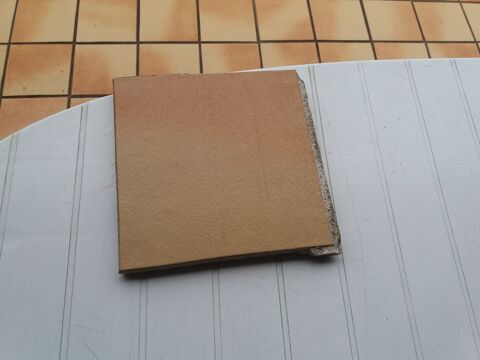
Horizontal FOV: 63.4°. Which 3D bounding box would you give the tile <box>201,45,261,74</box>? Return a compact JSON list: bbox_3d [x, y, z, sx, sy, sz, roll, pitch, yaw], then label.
[{"bbox_3d":[-0.027,-0.385,1.338,0.200,0.010,0.200,-3,68,-6],"label":"tile"}]

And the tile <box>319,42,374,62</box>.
[{"bbox_3d":[0.390,-0.403,1.385,0.200,0.010,0.200,-3,68,-6],"label":"tile"}]

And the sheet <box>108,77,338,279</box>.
[{"bbox_3d":[-0.018,-0.018,0.400,0.209,0.018,0.202,-5,70,-9],"label":"sheet"}]

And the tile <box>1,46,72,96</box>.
[{"bbox_3d":[-0.653,-0.358,1.267,0.200,0.010,0.200,-3,68,-6],"label":"tile"}]

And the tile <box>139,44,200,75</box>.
[{"bbox_3d":[-0.236,-0.376,1.314,0.200,0.010,0.200,-3,68,-6],"label":"tile"}]

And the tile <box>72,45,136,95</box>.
[{"bbox_3d":[-0.444,-0.367,1.291,0.200,0.010,0.200,-3,68,-6],"label":"tile"}]

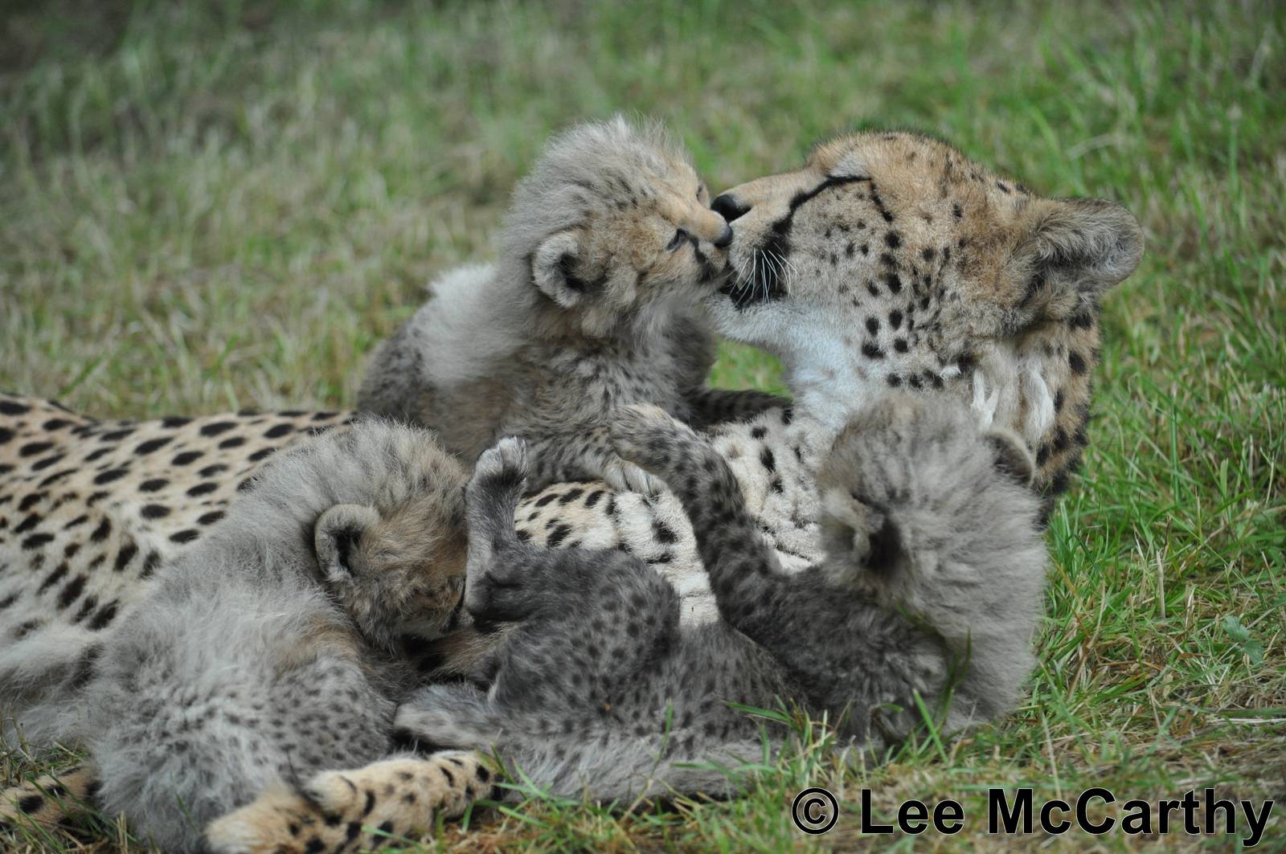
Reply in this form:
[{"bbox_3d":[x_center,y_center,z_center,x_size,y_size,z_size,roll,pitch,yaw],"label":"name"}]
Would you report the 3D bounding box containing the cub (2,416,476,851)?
[{"bbox_3d":[-0.218,0.118,4.680,0.290,0.210,0.190,-9,14,-39],"label":"cub"}]

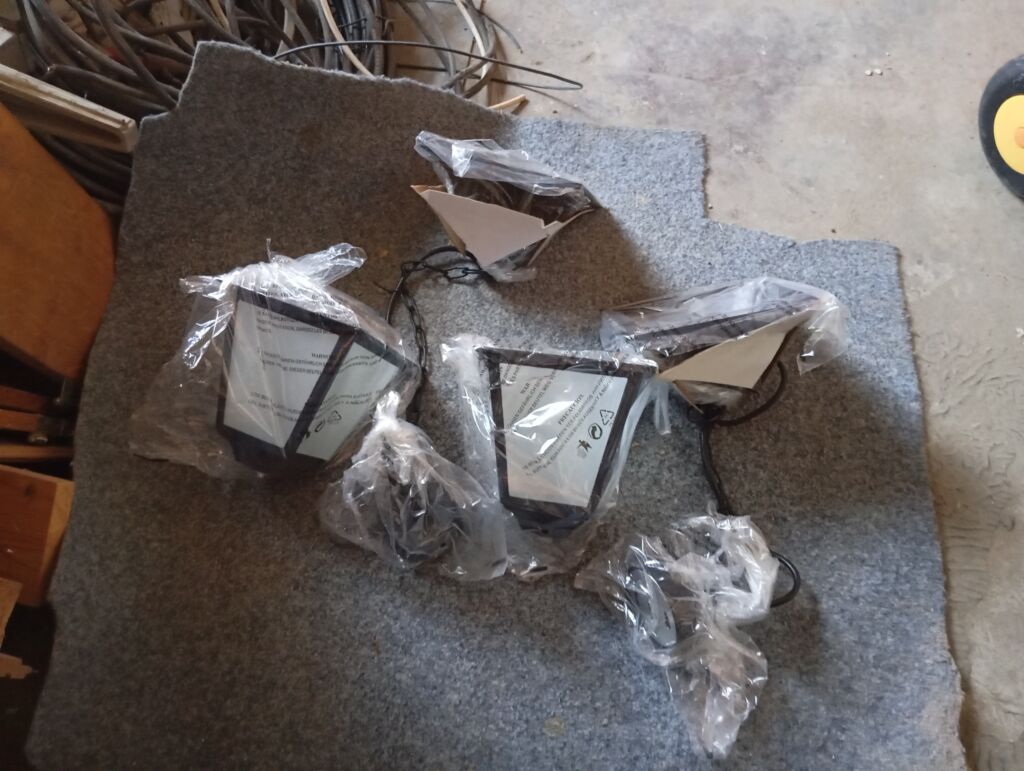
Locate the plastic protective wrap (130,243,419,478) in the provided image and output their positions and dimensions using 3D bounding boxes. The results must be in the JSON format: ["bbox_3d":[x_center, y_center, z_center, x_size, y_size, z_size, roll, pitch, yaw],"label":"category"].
[{"bbox_3d":[-0.299,-0.029,1.121,0.330,0.210,0.270,0,72,0],"label":"plastic protective wrap"}]

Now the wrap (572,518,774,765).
[{"bbox_3d":[0.199,0.314,1.065,0.235,0.100,0.290,0,72,0],"label":"wrap"}]

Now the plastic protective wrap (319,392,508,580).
[{"bbox_3d":[-0.121,0.133,1.115,0.240,0.120,0.235,0,72,0],"label":"plastic protective wrap"}]

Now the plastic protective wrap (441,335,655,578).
[{"bbox_3d":[0.049,0.098,1.084,0.250,0.200,0.265,3,72,1],"label":"plastic protective wrap"}]

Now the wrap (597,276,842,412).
[{"bbox_3d":[0.281,-0.056,1.151,0.295,0.170,0.155,-9,72,-3],"label":"wrap"}]

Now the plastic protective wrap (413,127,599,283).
[{"bbox_3d":[-0.004,-0.271,1.223,0.250,0.170,0.155,19,73,6],"label":"plastic protective wrap"}]

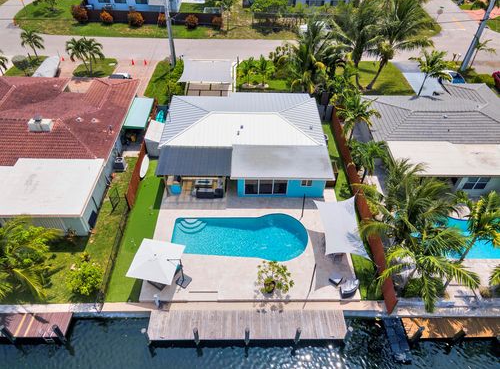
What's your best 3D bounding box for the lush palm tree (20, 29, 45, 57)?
[{"bbox_3d":[-29.960,-19.189,48.061,3.100,4.000,3.100,0,44,0],"label":"lush palm tree"}]

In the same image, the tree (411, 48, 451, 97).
[{"bbox_3d":[18.781,-10.907,37.494,3.900,6.900,3.900,0,44,0],"label":"tree"}]

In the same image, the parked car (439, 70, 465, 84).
[{"bbox_3d":[24.600,-12.580,42.127,1.880,1.550,4.600,-10,46,-10],"label":"parked car"}]

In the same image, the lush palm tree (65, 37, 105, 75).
[{"bbox_3d":[-20.200,-15.435,42.788,4.300,4.600,3.600,0,46,0],"label":"lush palm tree"}]

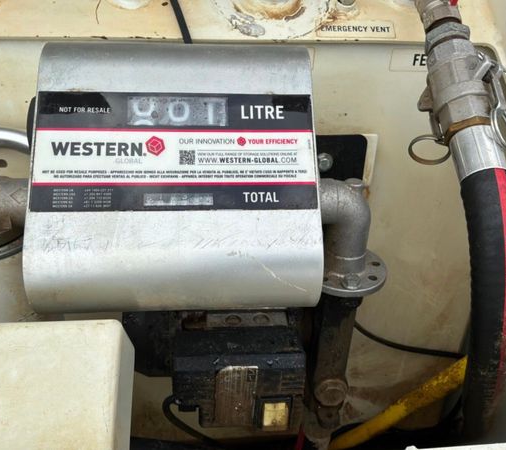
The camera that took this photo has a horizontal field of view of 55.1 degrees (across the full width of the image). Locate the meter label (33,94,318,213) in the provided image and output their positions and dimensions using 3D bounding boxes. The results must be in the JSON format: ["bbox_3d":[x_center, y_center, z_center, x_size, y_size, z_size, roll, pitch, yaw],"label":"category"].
[{"bbox_3d":[-0.062,-0.062,0.403,0.230,0.001,0.103,-1,77,-5],"label":"meter label"}]

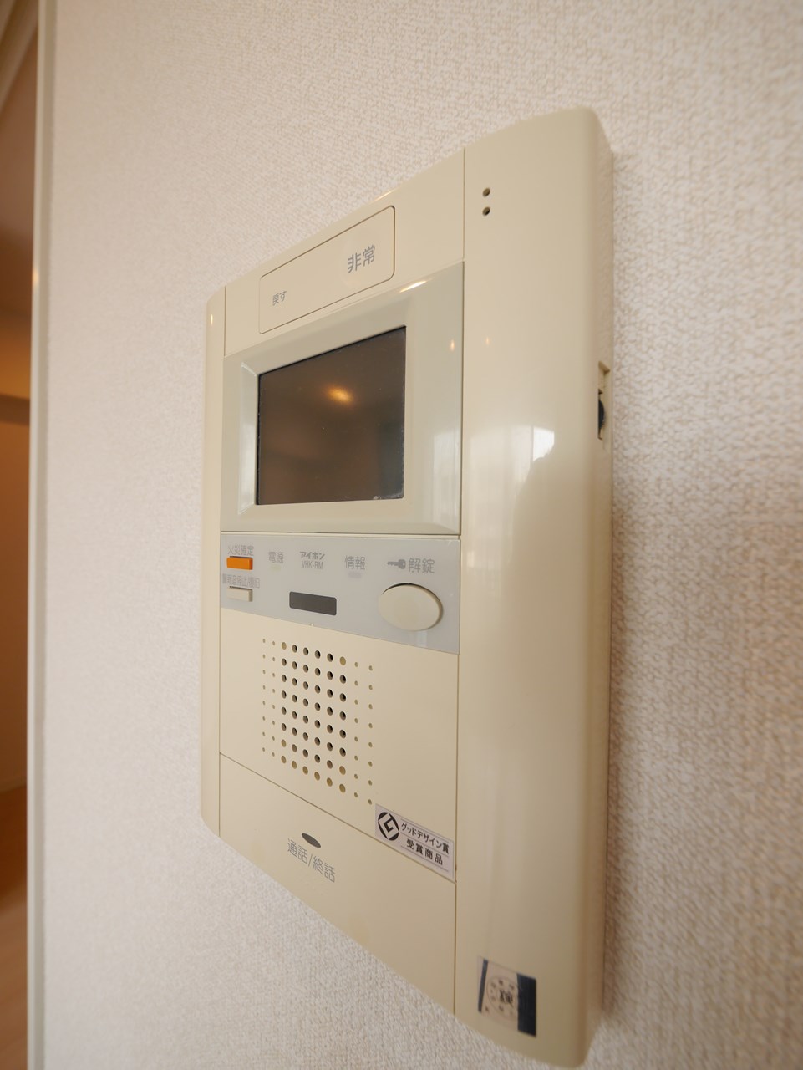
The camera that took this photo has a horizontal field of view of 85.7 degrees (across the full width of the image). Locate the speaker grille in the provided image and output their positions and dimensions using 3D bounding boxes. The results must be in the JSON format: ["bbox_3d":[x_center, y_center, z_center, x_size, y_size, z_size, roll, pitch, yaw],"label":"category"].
[{"bbox_3d":[-0.030,0.061,0.148,0.054,0.043,0.004,1,1,36],"label":"speaker grille"}]

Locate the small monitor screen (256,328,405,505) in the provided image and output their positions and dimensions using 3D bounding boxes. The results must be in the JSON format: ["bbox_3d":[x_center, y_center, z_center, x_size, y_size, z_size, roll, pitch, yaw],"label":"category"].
[{"bbox_3d":[-0.027,-0.037,0.150,0.071,0.050,0.005,1,1,36],"label":"small monitor screen"}]

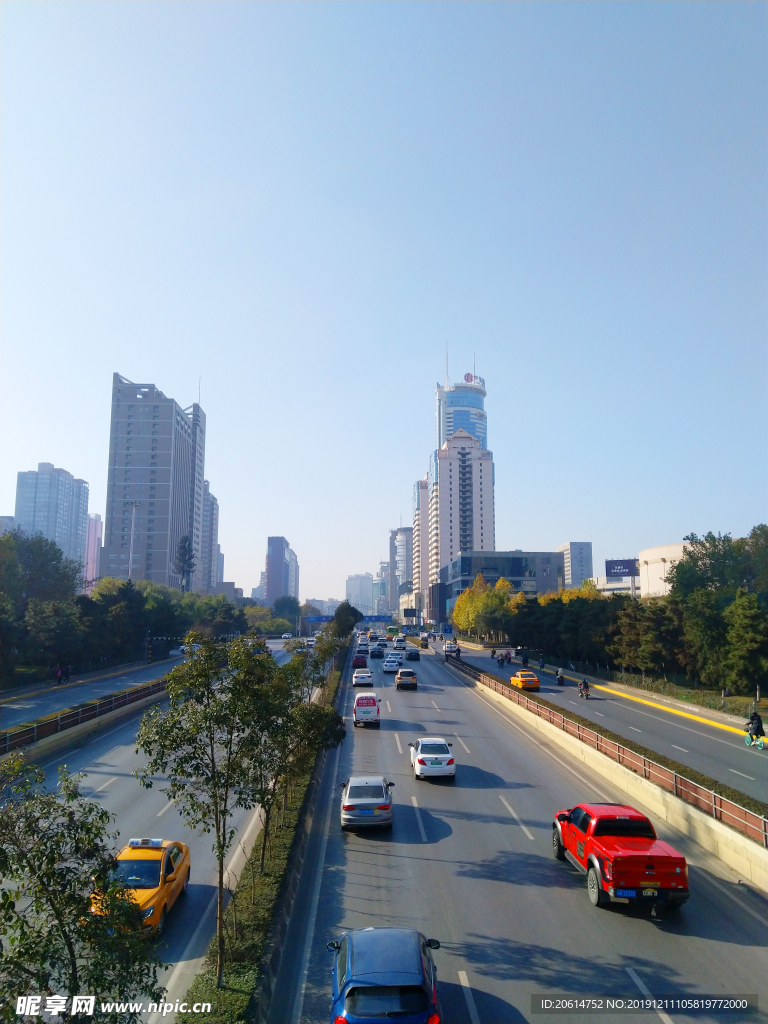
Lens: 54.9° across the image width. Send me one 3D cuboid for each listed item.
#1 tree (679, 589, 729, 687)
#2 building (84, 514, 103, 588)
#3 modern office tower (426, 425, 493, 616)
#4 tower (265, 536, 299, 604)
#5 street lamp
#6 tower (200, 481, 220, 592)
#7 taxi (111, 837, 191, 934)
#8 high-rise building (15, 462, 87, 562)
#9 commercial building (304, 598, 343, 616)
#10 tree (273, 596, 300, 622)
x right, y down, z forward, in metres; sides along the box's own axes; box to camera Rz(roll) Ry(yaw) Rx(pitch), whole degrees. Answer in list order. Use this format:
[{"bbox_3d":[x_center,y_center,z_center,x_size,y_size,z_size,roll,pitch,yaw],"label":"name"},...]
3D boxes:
[{"bbox_3d":[28.322,11.078,65.109,4.211,8.643,4.211,0,-8,-2],"label":"tree"},{"bbox_3d":[-241.461,44.393,608.209,15.000,85.588,18.000,0,-8,-2],"label":"building"},{"bbox_3d":[38.633,8.649,361.845,29.000,92.000,31.000,0,-7,1],"label":"modern office tower"},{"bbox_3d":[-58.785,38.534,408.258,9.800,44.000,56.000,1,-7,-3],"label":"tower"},{"bbox_3d":[-46.032,11.319,134.680,2.900,26.745,2.900,0,-8,-2],"label":"street lamp"},{"bbox_3d":[-107.181,23.414,426.987,19.000,78.500,16.000,0,-7,1],"label":"tower"},{"bbox_3d":[-6.431,9.780,19.718,1.790,1.530,4.620,0,-7,-2],"label":"taxi"},{"bbox_3d":[-222.821,21.051,497.170,23.903,102.692,56.000,0,-8,-2],"label":"high-rise building"},{"bbox_3d":[-49.063,79.888,610.858,30.000,13.500,20.000,0,-7,-1],"label":"commercial building"},{"bbox_3d":[-27.747,29.101,209.997,7.968,11.279,7.968,0,-8,-2],"label":"tree"}]

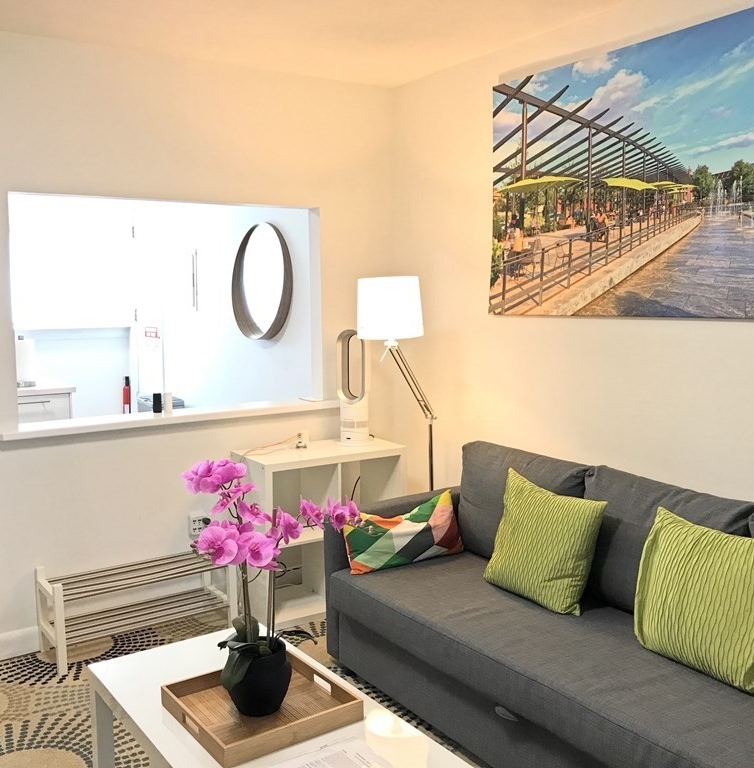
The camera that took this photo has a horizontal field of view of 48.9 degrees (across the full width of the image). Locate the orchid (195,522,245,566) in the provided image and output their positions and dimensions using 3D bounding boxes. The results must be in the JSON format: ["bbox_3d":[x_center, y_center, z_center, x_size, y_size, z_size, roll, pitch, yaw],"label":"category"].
[{"bbox_3d":[-0.399,0.409,2.110,0.122,0.108,0.070,0,7,3],"label":"orchid"}]

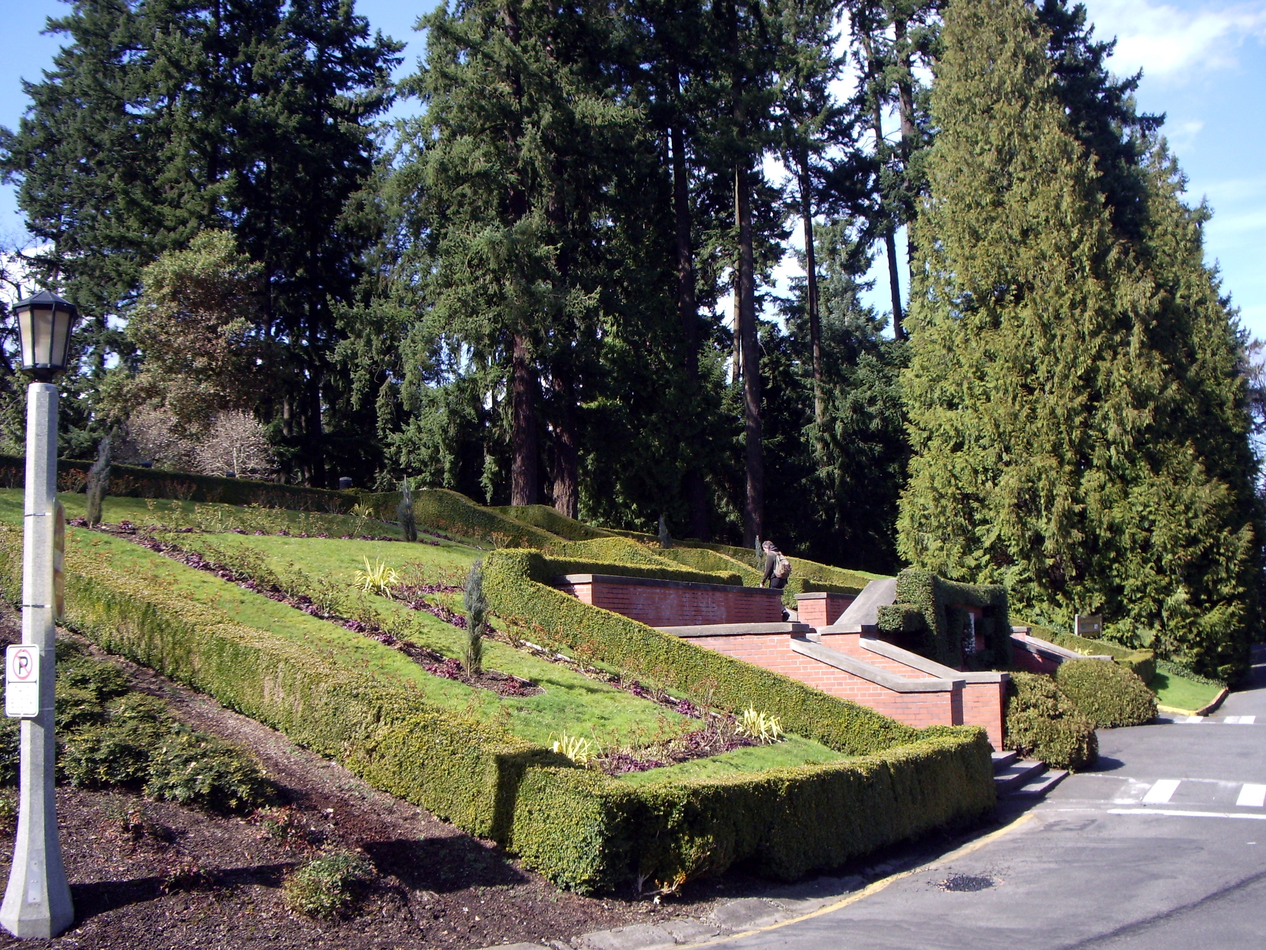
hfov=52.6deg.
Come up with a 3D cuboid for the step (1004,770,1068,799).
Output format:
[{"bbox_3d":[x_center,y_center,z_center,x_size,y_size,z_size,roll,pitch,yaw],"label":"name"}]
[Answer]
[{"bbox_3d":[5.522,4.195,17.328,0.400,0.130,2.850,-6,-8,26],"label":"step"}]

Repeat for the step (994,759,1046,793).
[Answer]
[{"bbox_3d":[5.225,4.112,17.484,0.400,0.145,2.850,-6,-8,26],"label":"step"}]

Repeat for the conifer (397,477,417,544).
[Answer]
[{"bbox_3d":[-3.753,0.589,21.311,0.320,1.050,0.320,-2,-7,0],"label":"conifer"}]

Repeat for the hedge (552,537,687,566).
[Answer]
[{"bbox_3d":[-0.221,1.880,26.435,3.100,1.100,0.850,-6,-8,26],"label":"hedge"}]

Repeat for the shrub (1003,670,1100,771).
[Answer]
[{"bbox_3d":[6.232,3.697,19.320,1.350,1.380,1.380,-6,-8,26],"label":"shrub"}]

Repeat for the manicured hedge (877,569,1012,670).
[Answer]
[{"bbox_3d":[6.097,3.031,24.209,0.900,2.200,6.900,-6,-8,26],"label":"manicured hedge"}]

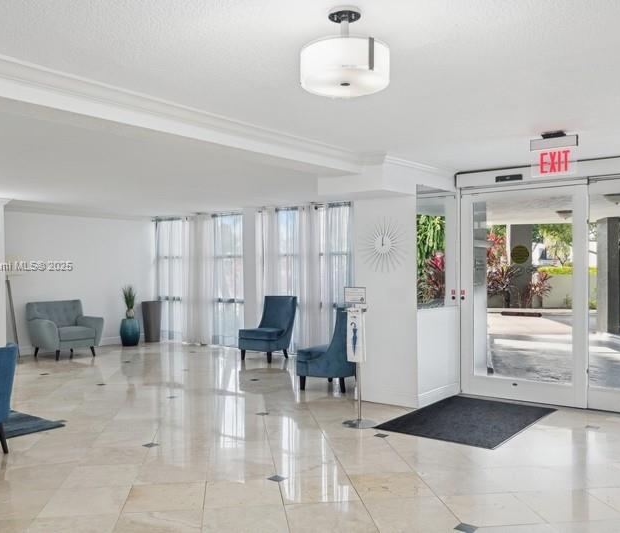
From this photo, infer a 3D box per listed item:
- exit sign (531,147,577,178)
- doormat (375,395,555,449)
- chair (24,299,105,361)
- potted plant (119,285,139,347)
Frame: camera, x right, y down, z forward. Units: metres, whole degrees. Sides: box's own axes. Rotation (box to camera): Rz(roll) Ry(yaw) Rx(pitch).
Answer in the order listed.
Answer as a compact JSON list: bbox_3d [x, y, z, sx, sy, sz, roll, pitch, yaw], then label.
[{"bbox_3d":[1.915,-0.808,4.680,0.345,0.215,0.040,-1,-1,37],"label":"exit sign"},{"bbox_3d":[1.486,1.383,5.512,1.035,0.012,1.645,0,0,38],"label":"doormat"},{"bbox_3d":[-3.932,1.026,9.712,0.870,0.870,0.790,0,-1,-45],"label":"chair"},{"bbox_3d":[-3.352,0.911,11.150,0.370,1.130,0.370,0,0,0],"label":"potted plant"}]

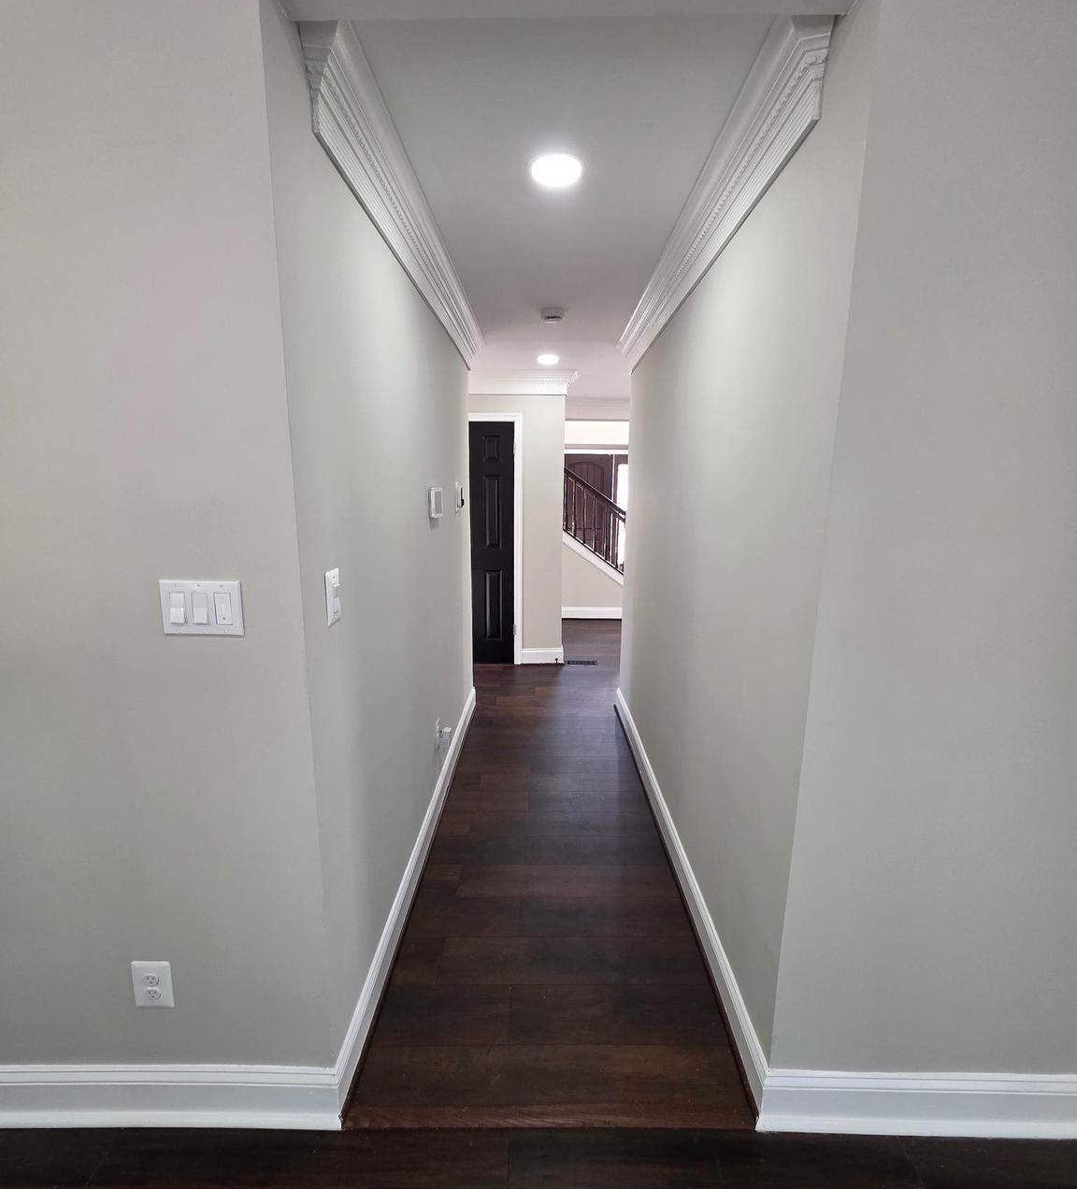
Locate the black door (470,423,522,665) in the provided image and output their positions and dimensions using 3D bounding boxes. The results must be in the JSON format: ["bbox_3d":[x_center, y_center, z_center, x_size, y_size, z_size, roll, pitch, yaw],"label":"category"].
[{"bbox_3d":[-0.482,-0.389,4.554,0.590,2.030,0.050,0,11,1],"label":"black door"}]

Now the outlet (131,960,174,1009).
[{"bbox_3d":[-0.901,0.912,1.255,0.078,0.120,0.012,0,11,1],"label":"outlet"}]

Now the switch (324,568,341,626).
[{"bbox_3d":[-0.467,0.009,1.247,0.015,0.117,0.072,0,11,1],"label":"switch"}]

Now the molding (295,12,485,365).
[{"bbox_3d":[-0.407,-1.266,2.236,0.092,0.181,2.467,0,11,1],"label":"molding"}]

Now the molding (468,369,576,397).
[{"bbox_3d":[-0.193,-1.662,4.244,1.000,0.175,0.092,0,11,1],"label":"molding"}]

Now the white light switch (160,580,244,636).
[{"bbox_3d":[-0.680,0.029,1.084,0.162,0.115,0.016,0,11,1],"label":"white light switch"}]

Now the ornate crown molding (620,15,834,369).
[{"bbox_3d":[0.531,-1.260,2.228,0.092,0.181,2.550,0,11,1],"label":"ornate crown molding"}]

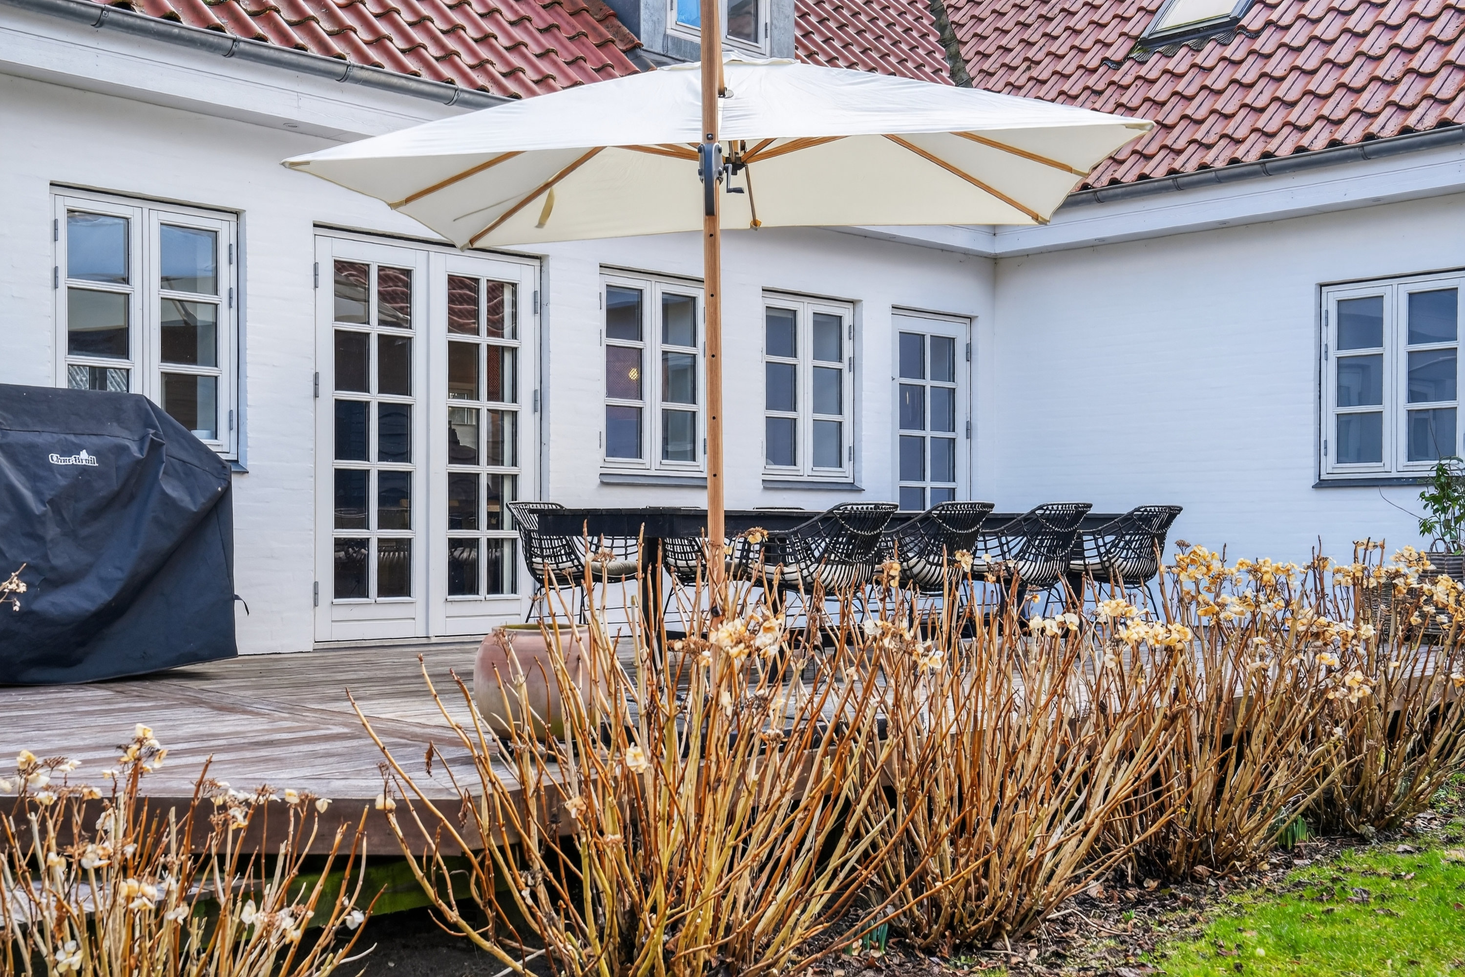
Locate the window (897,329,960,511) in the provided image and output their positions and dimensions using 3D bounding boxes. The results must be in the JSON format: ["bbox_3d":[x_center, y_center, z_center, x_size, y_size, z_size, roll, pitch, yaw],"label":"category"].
[{"bbox_3d":[1.333,-0.245,12.416,0.060,1.700,0.710,-2,-2,45],"label":"window"}]

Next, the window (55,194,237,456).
[{"bbox_3d":[-2.740,-0.733,8.313,0.100,1.190,0.927,-2,-2,45],"label":"window"}]

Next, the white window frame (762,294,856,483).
[{"bbox_3d":[0.450,-0.643,11.546,0.100,1.190,0.902,-2,-2,45],"label":"white window frame"}]

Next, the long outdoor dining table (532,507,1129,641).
[{"bbox_3d":[0.627,0.486,8.556,0.920,0.730,3.360,-2,-2,45],"label":"long outdoor dining table"}]

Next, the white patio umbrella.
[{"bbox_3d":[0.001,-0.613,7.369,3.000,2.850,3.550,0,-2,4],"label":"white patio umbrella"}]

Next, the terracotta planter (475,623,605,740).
[{"bbox_3d":[-0.512,0.520,4.780,0.355,0.300,0.355,0,-2,0],"label":"terracotta planter"}]

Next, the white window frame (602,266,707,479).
[{"bbox_3d":[-0.500,-0.670,10.584,0.100,1.190,0.897,-2,-2,45],"label":"white window frame"}]

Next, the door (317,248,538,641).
[{"bbox_3d":[-1.611,-0.252,9.444,0.100,2.090,1.480,-2,-2,45],"label":"door"}]

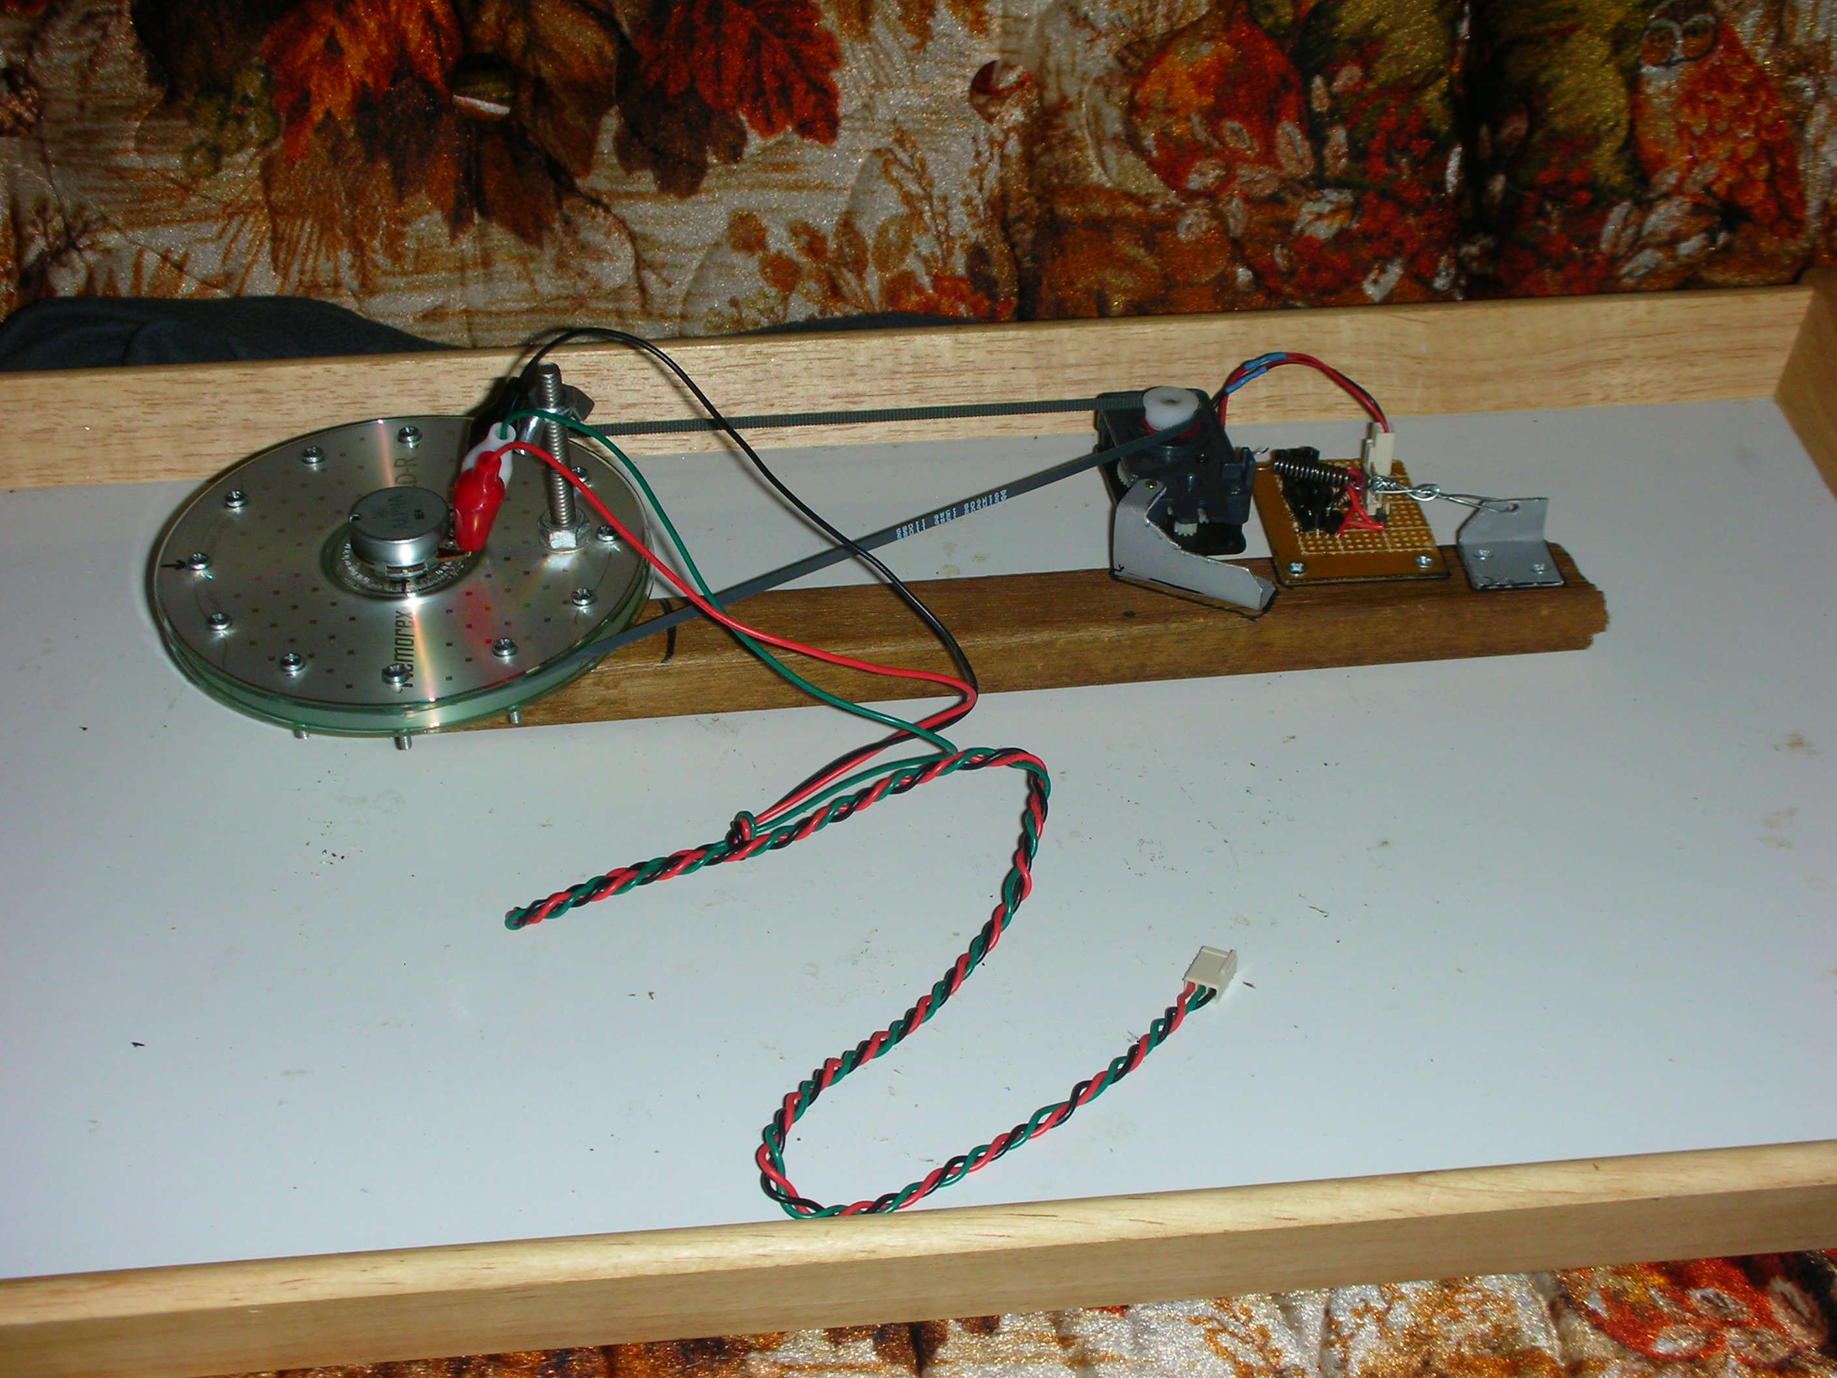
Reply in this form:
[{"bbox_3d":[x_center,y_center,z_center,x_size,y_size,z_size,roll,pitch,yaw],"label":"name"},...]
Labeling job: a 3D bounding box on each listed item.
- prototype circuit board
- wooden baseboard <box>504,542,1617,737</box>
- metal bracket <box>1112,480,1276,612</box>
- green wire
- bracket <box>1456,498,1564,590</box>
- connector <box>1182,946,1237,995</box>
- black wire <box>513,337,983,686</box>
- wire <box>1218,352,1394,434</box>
[{"bbox_3d":[0.113,-0.044,0.856,0.043,0.003,0.055,-2,37,-3],"label":"prototype circuit board"},{"bbox_3d":[0.021,-0.013,0.831,0.310,0.018,0.028,-4,37,-6],"label":"wooden baseboard"},{"bbox_3d":[0.071,-0.037,0.828,0.041,0.023,0.015,14,39,18],"label":"metal bracket"},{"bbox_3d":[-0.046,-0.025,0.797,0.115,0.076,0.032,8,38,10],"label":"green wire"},{"bbox_3d":[0.154,-0.037,0.836,0.023,0.014,0.020,-3,37,-4],"label":"bracket"},{"bbox_3d":[0.067,0.065,0.738,0.008,0.005,0.012,16,40,20],"label":"connector"},{"bbox_3d":[-0.042,-0.044,0.808,0.116,0.086,0.033,8,38,10],"label":"black wire"},{"bbox_3d":[0.103,-0.077,0.854,0.044,0.023,0.009,3,37,3],"label":"wire"}]

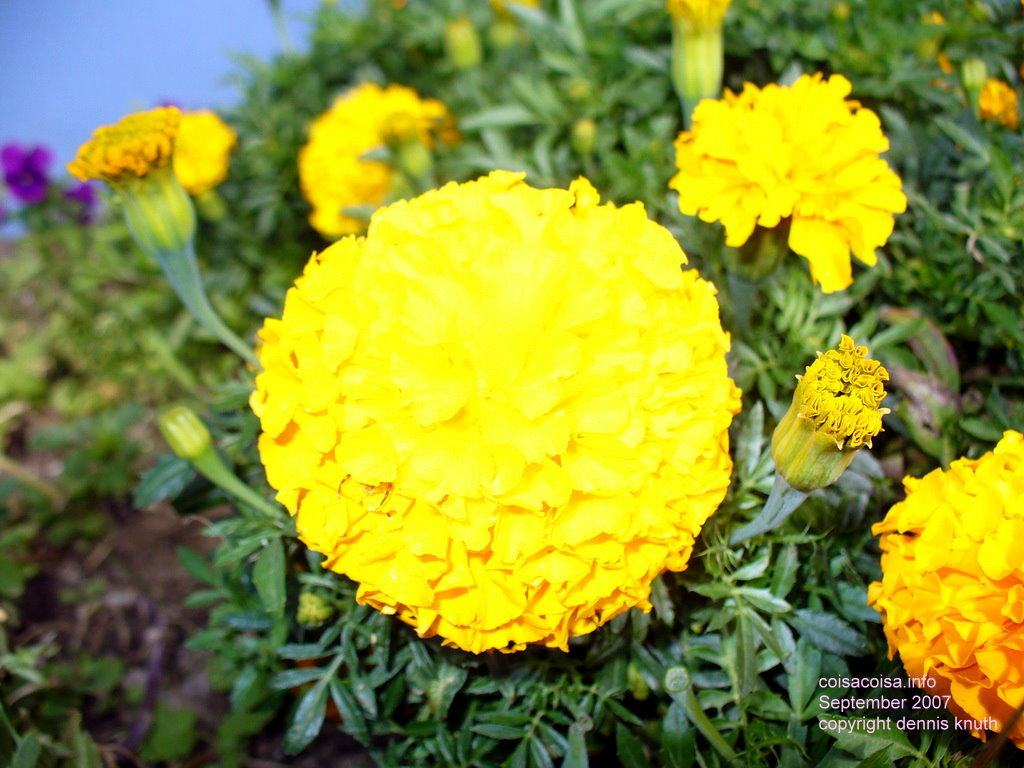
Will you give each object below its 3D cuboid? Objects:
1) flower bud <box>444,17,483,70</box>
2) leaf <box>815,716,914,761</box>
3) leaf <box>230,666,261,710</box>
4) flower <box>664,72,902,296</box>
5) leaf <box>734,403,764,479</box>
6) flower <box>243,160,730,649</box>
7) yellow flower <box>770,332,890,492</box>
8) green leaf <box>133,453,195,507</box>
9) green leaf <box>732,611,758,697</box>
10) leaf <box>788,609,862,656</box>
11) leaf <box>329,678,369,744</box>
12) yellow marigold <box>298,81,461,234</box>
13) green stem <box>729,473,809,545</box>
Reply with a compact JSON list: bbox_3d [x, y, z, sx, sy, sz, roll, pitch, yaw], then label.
[{"bbox_3d":[-0.024,-0.168,0.540,0.018,0.028,0.018,-3,28,0],"label":"flower bud"},{"bbox_3d":[0.094,0.094,0.290,0.026,0.005,0.011,15,56,17],"label":"leaf"},{"bbox_3d":[-0.072,0.082,0.295,0.008,0.004,0.014,13,54,9],"label":"leaf"},{"bbox_3d":[0.074,-0.053,0.295,0.064,0.045,0.060,0,52,-7],"label":"flower"},{"bbox_3d":[0.063,0.015,0.285,0.006,0.004,0.023,8,63,12],"label":"leaf"},{"bbox_3d":[-0.003,0.005,0.205,0.090,0.060,0.088,0,71,0],"label":"flower"},{"bbox_3d":[0.080,0.007,0.275,0.022,0.034,0.022,6,39,-5],"label":"yellow flower"},{"bbox_3d":[-0.095,0.027,0.300,0.010,0.004,0.021,41,61,13],"label":"green leaf"},{"bbox_3d":[0.061,0.070,0.285,0.007,0.005,0.024,0,64,0],"label":"green leaf"},{"bbox_3d":[0.086,0.068,0.300,0.023,0.005,0.009,26,63,14],"label":"leaf"},{"bbox_3d":[-0.043,0.087,0.290,0.005,0.004,0.020,-26,61,-21],"label":"leaf"},{"bbox_3d":[-0.054,-0.088,0.430,0.060,0.042,0.060,0,60,13],"label":"yellow marigold"},{"bbox_3d":[0.053,0.026,0.225,0.008,0.023,0.008,54,31,14],"label":"green stem"}]

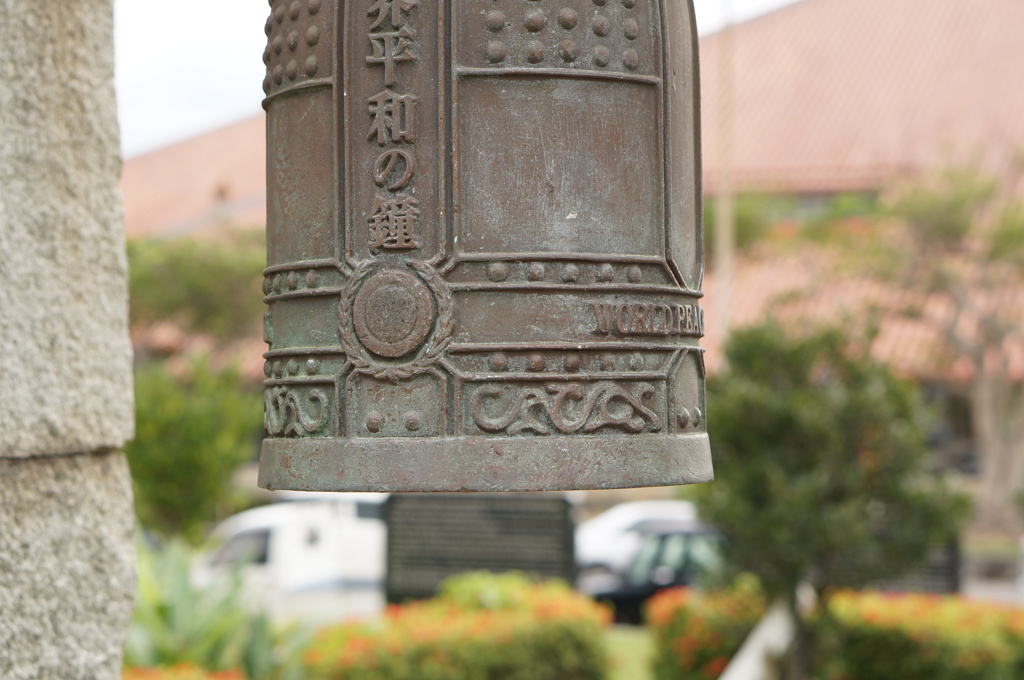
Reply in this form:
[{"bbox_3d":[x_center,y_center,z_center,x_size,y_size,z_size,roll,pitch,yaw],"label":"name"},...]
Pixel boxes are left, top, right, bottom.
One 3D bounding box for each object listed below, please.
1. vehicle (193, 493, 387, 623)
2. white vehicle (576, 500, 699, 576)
[{"bbox_3d":[-2.400,3.470,32.700,4.900,2.150,1.780,0,-2,-14],"label":"vehicle"},{"bbox_3d":[2.430,3.600,36.500,4.500,1.700,1.740,0,-2,-20],"label":"white vehicle"}]

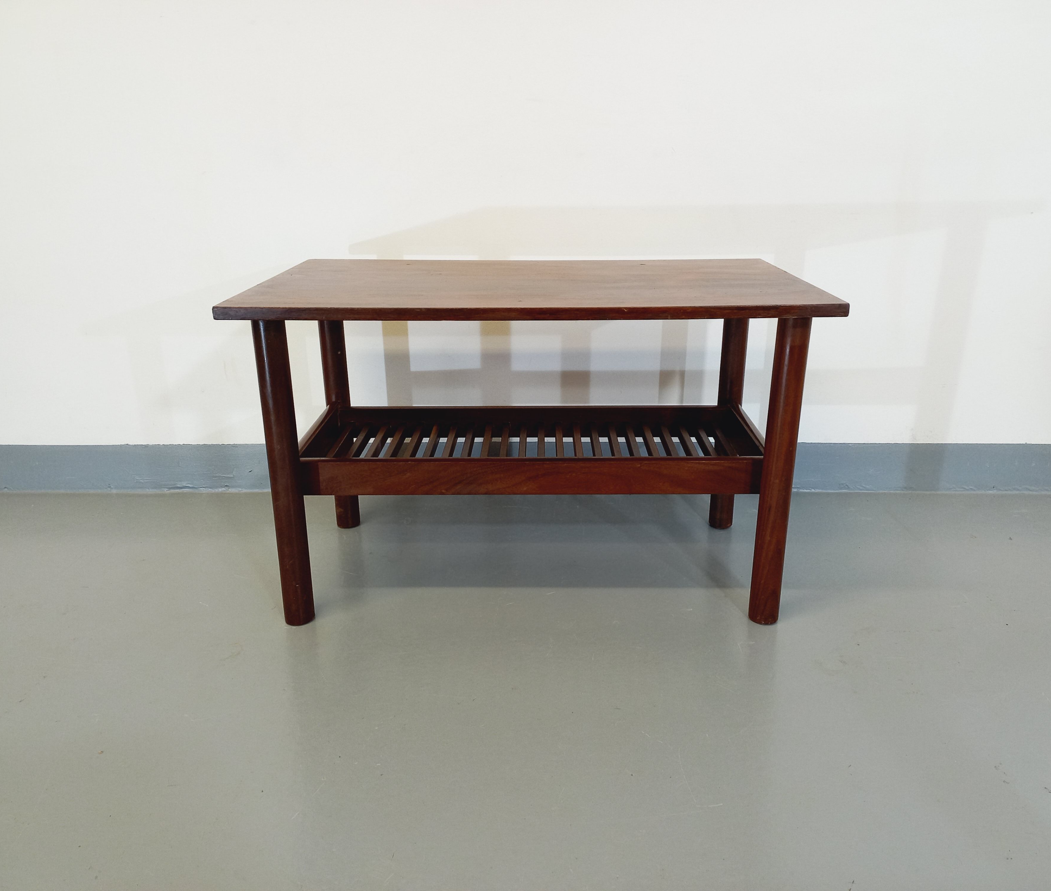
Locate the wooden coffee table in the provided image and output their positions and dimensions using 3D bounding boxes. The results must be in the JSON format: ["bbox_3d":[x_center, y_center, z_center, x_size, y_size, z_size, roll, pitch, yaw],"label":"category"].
[{"bbox_3d":[0.011,-0.026,1.355,0.787,0.473,0.454,0,20,1],"label":"wooden coffee table"}]

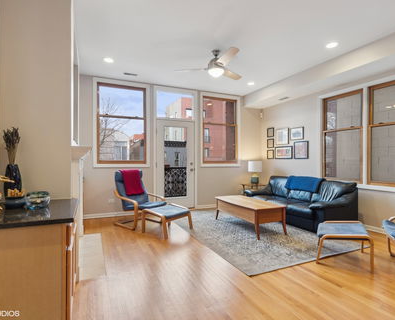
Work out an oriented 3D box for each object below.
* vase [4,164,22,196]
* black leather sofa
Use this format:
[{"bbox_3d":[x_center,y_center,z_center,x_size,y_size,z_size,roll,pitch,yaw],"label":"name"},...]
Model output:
[{"bbox_3d":[-1.567,0.215,1.927,0.120,0.350,0.120,0,0,-24],"label":"vase"},{"bbox_3d":[1.932,0.790,4.648,0.970,0.820,2.000,0,0,-24],"label":"black leather sofa"}]

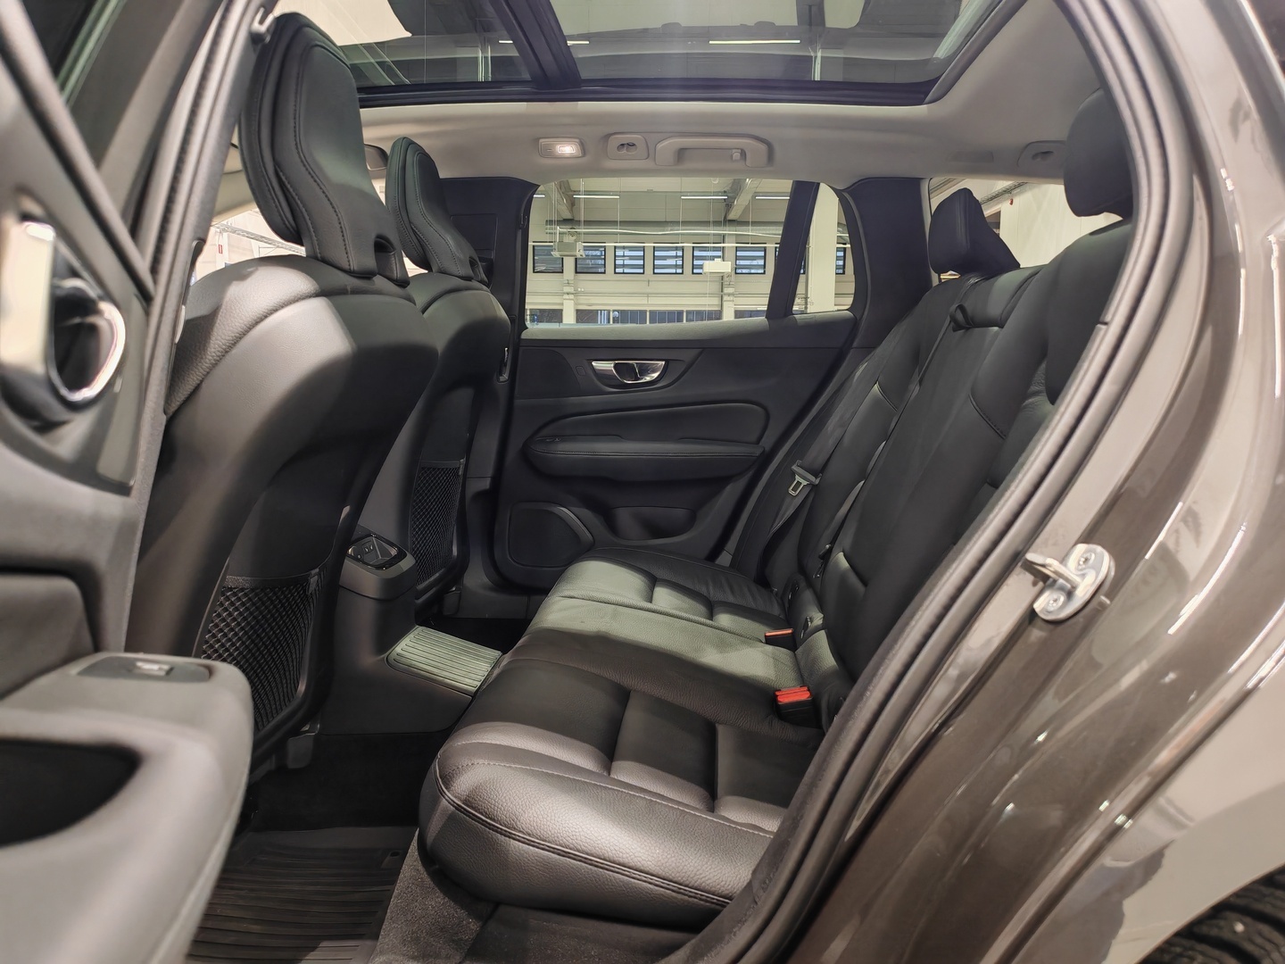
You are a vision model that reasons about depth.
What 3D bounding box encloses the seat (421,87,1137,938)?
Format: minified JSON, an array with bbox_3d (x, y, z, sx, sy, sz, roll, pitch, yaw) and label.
[{"bbox_3d":[0.231,-0.061,1.534,0.927,0.927,1.277,1,7,3],"label":"seat"}]

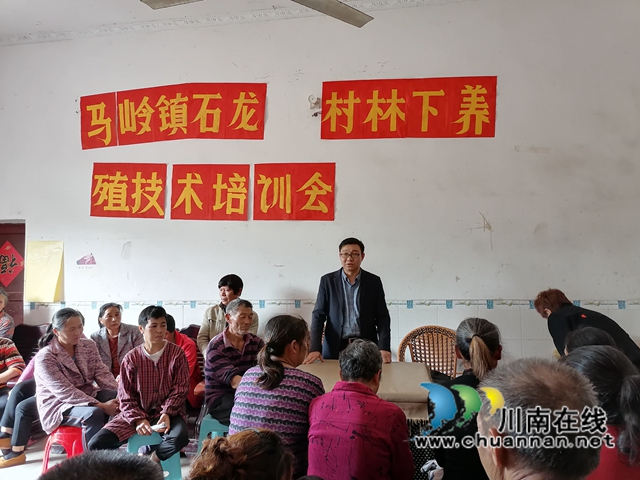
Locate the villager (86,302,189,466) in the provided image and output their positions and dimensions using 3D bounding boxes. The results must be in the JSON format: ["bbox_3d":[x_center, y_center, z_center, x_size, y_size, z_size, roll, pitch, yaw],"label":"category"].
[{"bbox_3d":[-1.100,1.022,3.060,0.580,1.180,0.620,1,-4,-21],"label":"villager"}]

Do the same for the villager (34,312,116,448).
[{"bbox_3d":[-1.439,1.031,3.000,0.650,1.180,0.480,-6,-8,42],"label":"villager"}]

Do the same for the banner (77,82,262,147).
[{"bbox_3d":[-1.455,-1.218,4.851,1.930,0.590,0.020,-1,-4,10],"label":"banner"}]

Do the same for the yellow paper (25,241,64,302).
[{"bbox_3d":[-2.738,0.318,4.966,0.420,0.600,0.030,-1,-4,10],"label":"yellow paper"}]

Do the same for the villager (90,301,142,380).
[{"bbox_3d":[-1.598,1.114,3.920,0.480,1.200,0.660,0,-4,-14],"label":"villager"}]

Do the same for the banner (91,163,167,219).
[{"bbox_3d":[-1.881,-0.488,4.908,0.785,0.540,0.025,2,-6,10],"label":"banner"}]

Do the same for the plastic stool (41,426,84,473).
[{"bbox_3d":[-1.529,1.399,3.060,0.350,0.460,0.350,3,-7,-27],"label":"plastic stool"}]

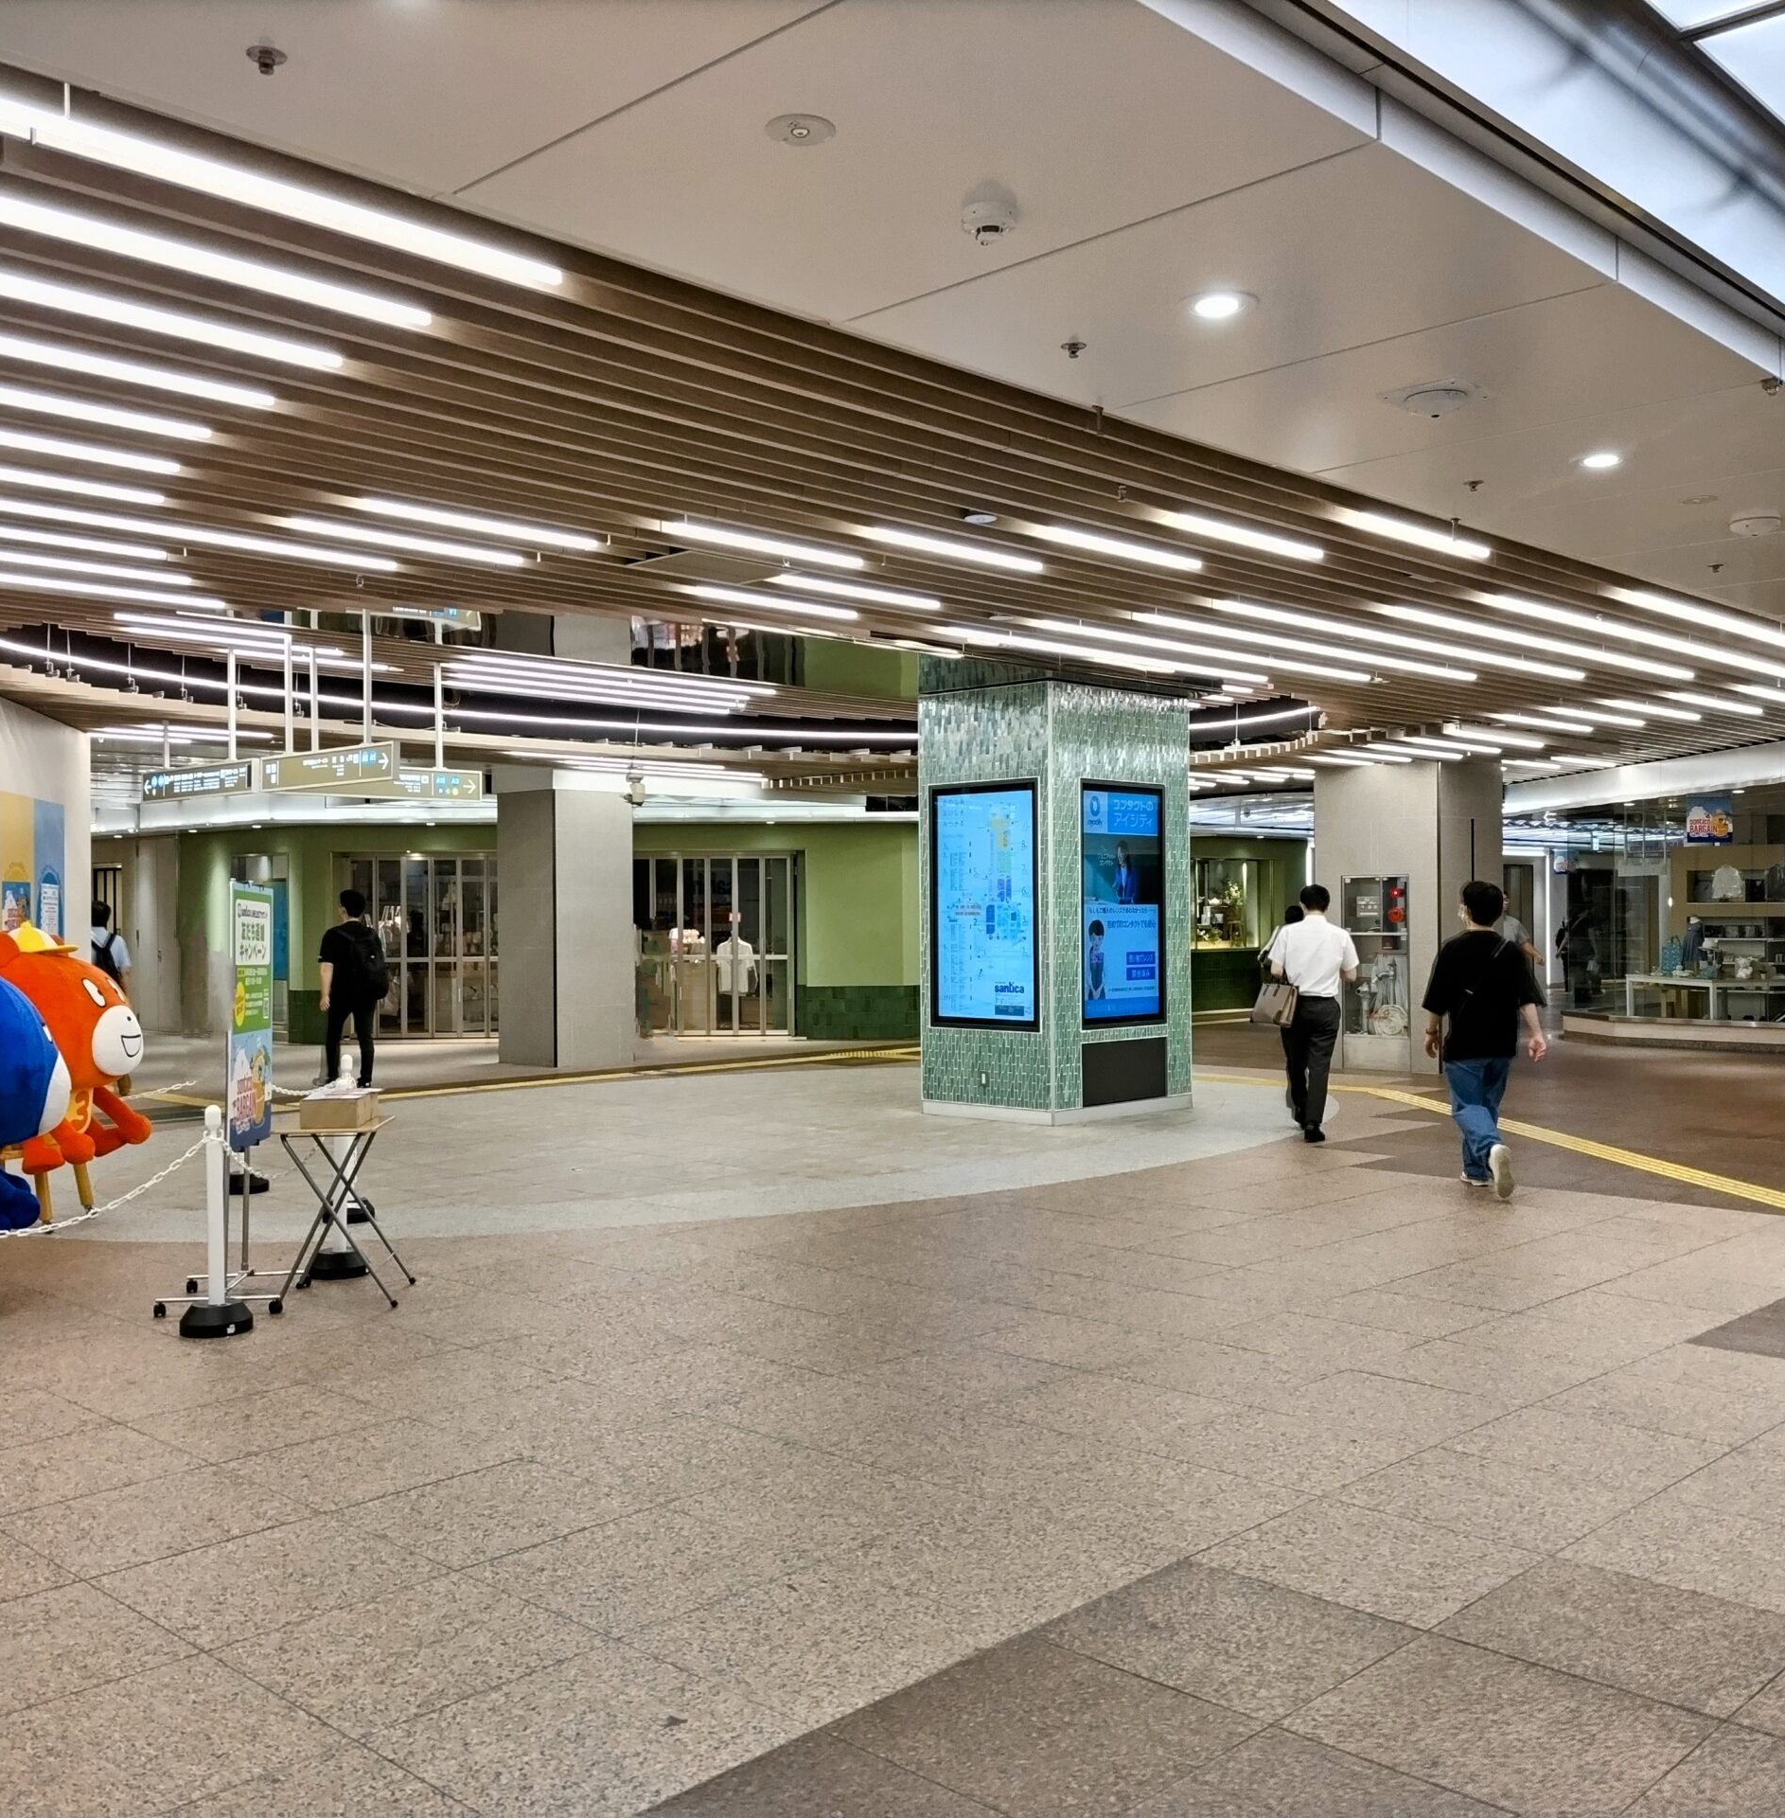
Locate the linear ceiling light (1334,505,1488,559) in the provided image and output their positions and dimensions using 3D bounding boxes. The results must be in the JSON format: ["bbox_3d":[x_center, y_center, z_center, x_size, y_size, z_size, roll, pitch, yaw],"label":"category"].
[{"bbox_3d":[1.807,-1.297,6.267,0.060,0.045,1.021,0,0,45],"label":"linear ceiling light"}]

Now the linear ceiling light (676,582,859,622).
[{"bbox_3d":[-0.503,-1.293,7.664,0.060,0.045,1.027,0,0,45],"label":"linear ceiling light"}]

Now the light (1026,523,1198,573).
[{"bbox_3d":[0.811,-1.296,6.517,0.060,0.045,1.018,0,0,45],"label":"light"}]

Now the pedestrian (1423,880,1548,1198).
[{"bbox_3d":[3.257,0.688,9.976,0.660,1.687,0.580,0,0,14],"label":"pedestrian"}]

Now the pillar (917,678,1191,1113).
[{"bbox_3d":[1.286,-0.033,14.110,1.304,3.200,1.706,-1,-1,45],"label":"pillar"}]

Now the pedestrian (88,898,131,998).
[{"bbox_3d":[-6.690,0.750,15.400,0.500,1.640,0.450,0,0,-30],"label":"pedestrian"}]

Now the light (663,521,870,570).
[{"bbox_3d":[-0.456,-1.325,6.658,0.045,0.045,1.028,-1,-1,45],"label":"light"}]

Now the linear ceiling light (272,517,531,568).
[{"bbox_3d":[-1.699,-1.297,6.412,0.060,0.045,1.004,0,0,45],"label":"linear ceiling light"}]

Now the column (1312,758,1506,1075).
[{"bbox_3d":[5.000,0.070,17.550,1.310,2.880,1.310,0,0,45],"label":"column"}]

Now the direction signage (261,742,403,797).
[{"bbox_3d":[-3.550,-0.895,11.470,1.690,0.220,0.080,0,0,45],"label":"direction signage"}]

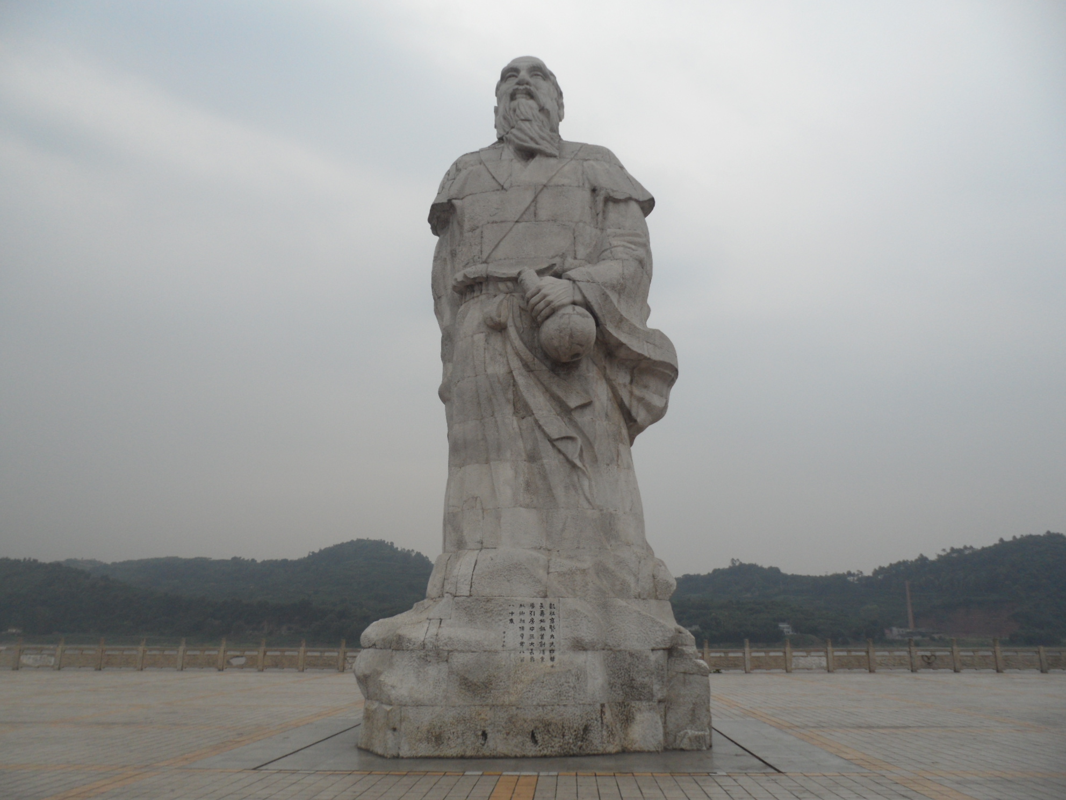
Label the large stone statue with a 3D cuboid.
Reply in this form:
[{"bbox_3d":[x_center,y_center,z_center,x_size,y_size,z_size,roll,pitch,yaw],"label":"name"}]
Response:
[{"bbox_3d":[0.000,-0.673,13.733,4.884,12.032,3.700,-1,-16,3],"label":"large stone statue"}]

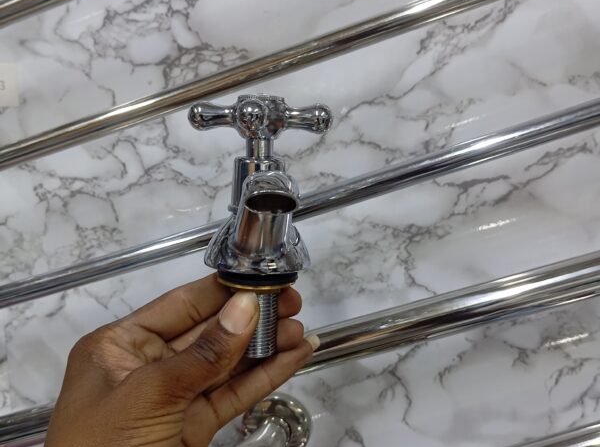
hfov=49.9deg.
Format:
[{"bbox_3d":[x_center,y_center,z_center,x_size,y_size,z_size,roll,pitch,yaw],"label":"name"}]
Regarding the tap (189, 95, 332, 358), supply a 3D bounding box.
[{"bbox_3d":[-0.017,0.005,0.288,0.065,0.120,0.096,1,9,-9],"label":"tap"}]

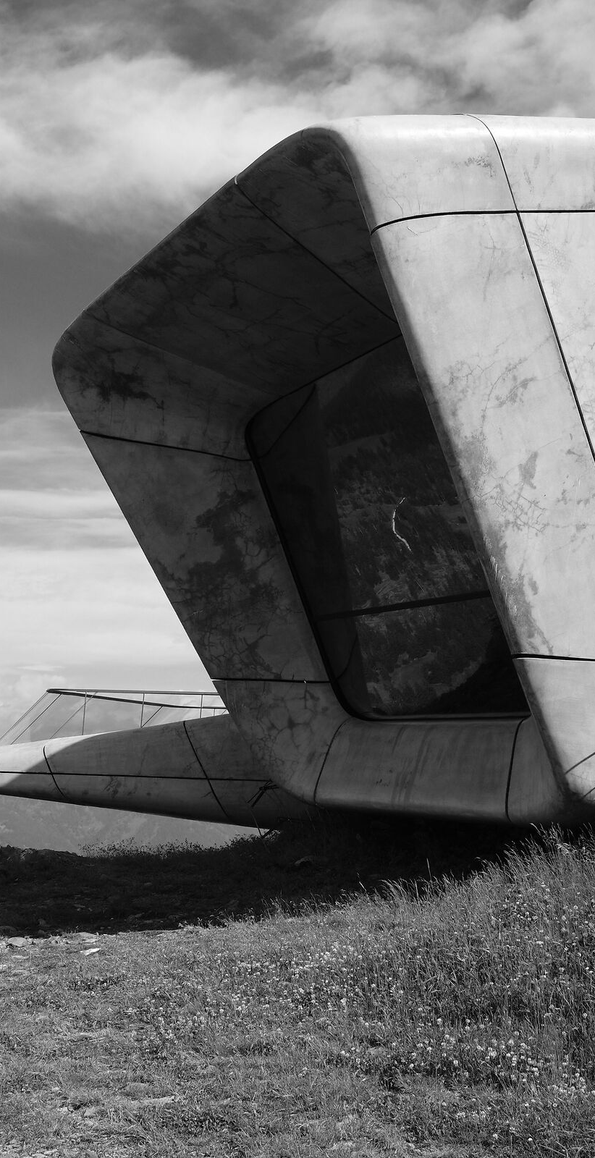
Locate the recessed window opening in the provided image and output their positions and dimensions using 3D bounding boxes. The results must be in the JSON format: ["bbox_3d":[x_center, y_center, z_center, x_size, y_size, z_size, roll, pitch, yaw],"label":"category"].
[{"bbox_3d":[0.736,-0.292,13.039,0.500,3.675,3.528,-20,4,-29],"label":"recessed window opening"}]

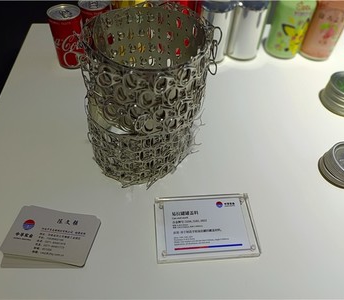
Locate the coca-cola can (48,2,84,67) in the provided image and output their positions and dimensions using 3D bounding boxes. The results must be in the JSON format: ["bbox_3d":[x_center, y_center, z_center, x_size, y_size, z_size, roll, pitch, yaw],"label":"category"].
[{"bbox_3d":[-0.176,-0.193,0.499,0.055,0.092,0.055,-13,52,-14],"label":"coca-cola can"}]

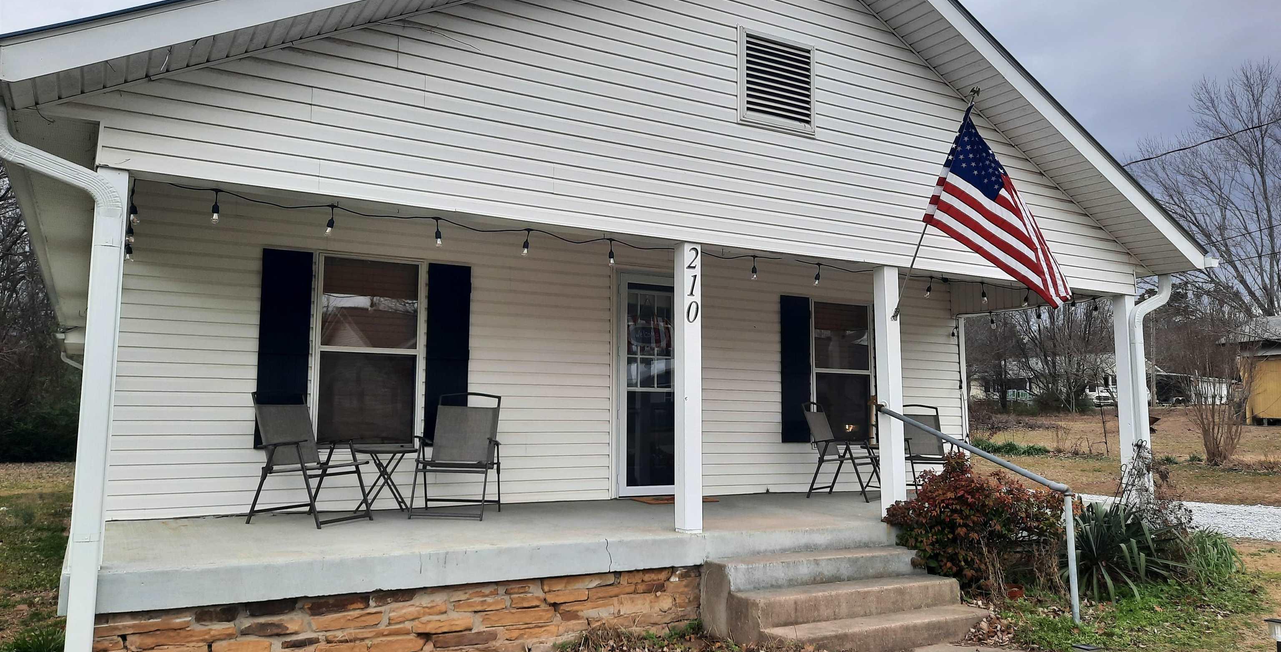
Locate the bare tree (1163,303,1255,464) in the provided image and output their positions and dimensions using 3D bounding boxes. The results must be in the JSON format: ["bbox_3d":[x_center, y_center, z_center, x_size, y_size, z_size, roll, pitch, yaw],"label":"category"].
[{"bbox_3d":[12.607,1.264,20.500,1.900,3.500,1.900,4,-7,-30],"label":"bare tree"}]

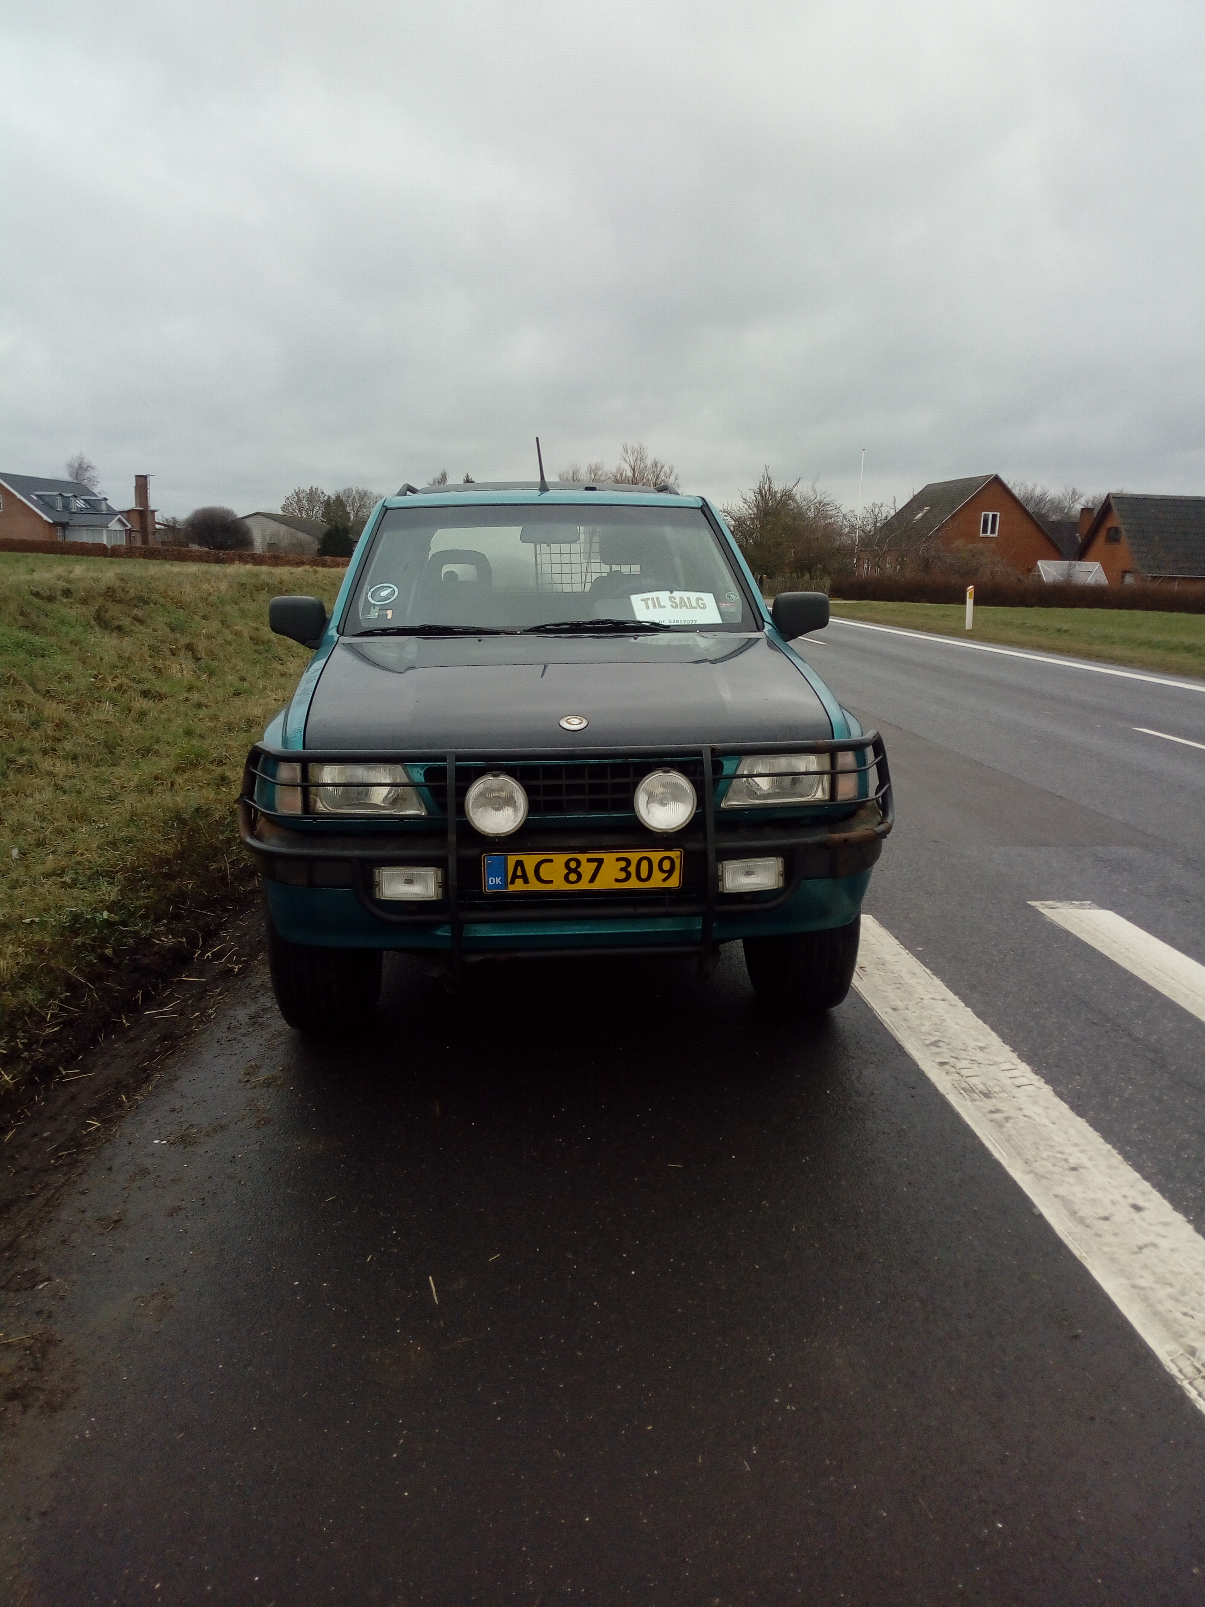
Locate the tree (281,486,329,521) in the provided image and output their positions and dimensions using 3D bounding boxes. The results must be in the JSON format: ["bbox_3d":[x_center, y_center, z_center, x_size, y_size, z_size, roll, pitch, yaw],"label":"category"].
[{"bbox_3d":[-34.202,-32.605,145.000,6.500,8.133,6.500,0,12,0],"label":"tree"}]

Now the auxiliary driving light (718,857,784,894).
[{"bbox_3d":[0.398,0.192,3.341,0.171,0.085,0.075,-1,12,-5],"label":"auxiliary driving light"}]

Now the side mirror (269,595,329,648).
[{"bbox_3d":[-1.071,-0.641,4.427,0.204,0.172,0.125,-1,12,-5],"label":"side mirror"}]

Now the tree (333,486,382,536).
[{"bbox_3d":[-25.065,-28.581,130.000,6.300,8.200,6.300,2,10,0],"label":"tree"}]

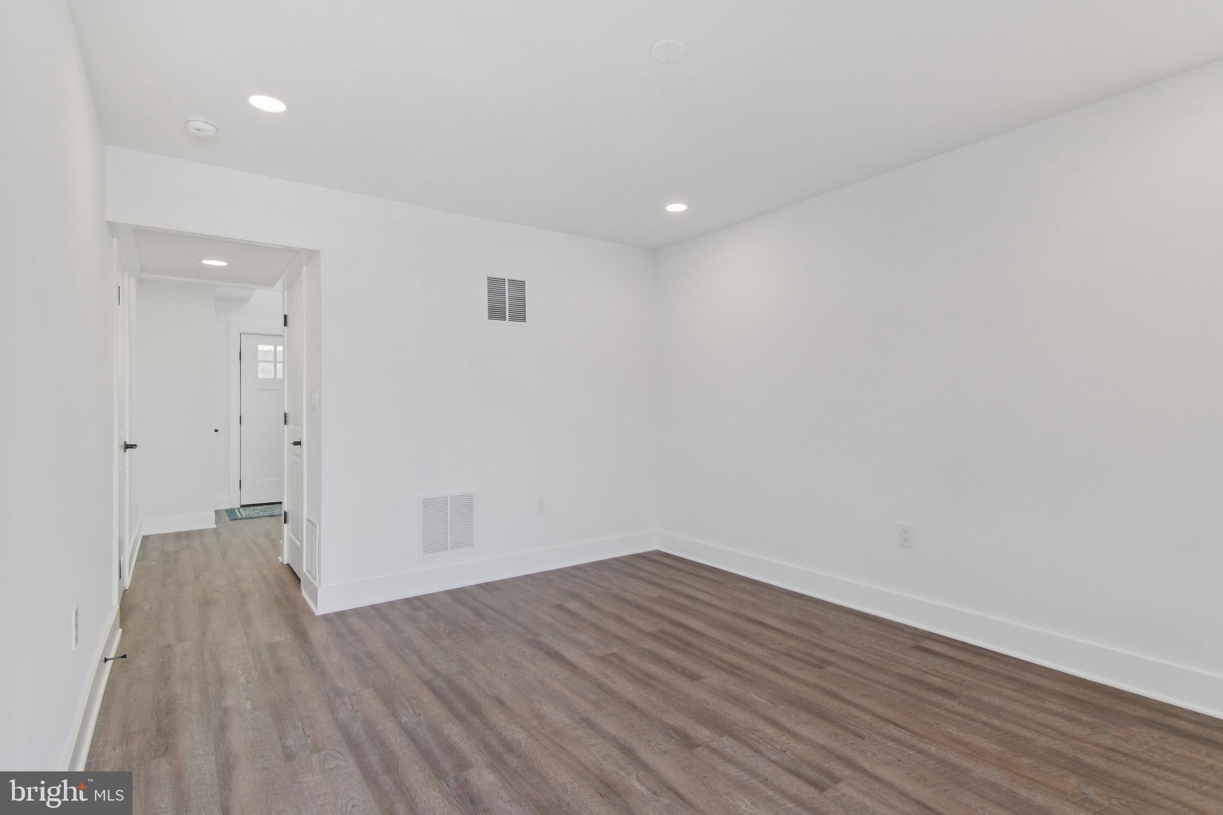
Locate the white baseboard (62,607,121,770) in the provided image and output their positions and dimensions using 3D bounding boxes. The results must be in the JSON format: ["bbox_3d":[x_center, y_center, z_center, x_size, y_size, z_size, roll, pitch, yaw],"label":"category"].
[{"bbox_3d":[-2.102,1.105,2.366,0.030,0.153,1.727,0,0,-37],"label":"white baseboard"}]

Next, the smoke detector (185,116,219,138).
[{"bbox_3d":[-1.804,-1.236,2.541,0.132,0.042,0.132,0,0,-37],"label":"smoke detector"}]

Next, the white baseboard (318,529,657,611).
[{"bbox_3d":[-0.655,1.102,4.049,2.552,0.153,0.030,0,0,-37],"label":"white baseboard"}]

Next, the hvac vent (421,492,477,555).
[{"bbox_3d":[-1.056,0.764,3.760,0.395,0.395,0.015,0,0,-37],"label":"hvac vent"}]

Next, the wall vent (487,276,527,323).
[{"bbox_3d":[-0.721,-0.745,4.012,0.345,0.335,0.015,0,0,-37],"label":"wall vent"}]

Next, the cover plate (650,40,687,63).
[{"bbox_3d":[0.208,-1.295,2.112,0.133,0.012,0.133,0,0,0],"label":"cover plate"}]

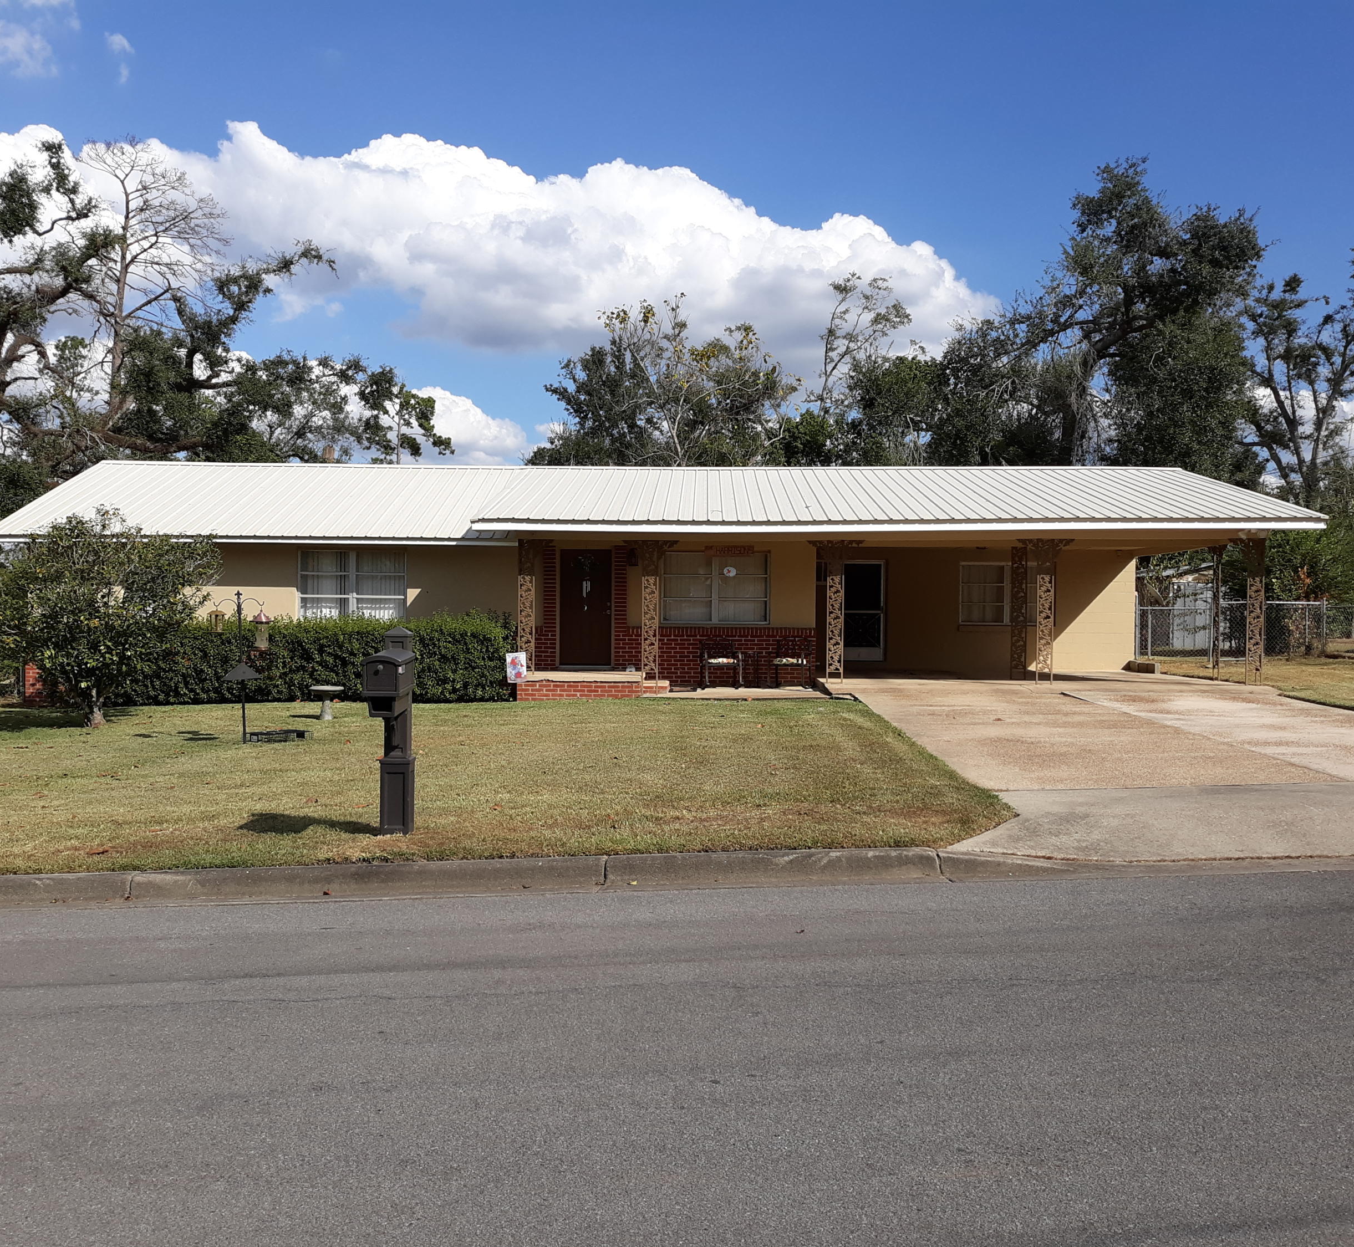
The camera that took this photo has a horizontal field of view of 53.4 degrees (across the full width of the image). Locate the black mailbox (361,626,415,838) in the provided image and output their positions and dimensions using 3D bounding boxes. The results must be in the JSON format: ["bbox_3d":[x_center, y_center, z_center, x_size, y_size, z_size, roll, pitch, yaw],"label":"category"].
[{"bbox_3d":[-1.885,0.708,8.820,0.255,1.390,0.560,0,0,-1],"label":"black mailbox"}]

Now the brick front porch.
[{"bbox_3d":[-1.330,1.014,21.700,2.400,0.400,1.700,0,0,1],"label":"brick front porch"}]

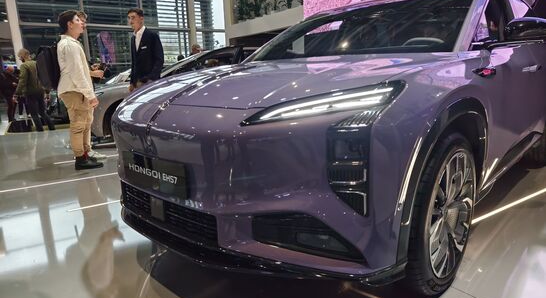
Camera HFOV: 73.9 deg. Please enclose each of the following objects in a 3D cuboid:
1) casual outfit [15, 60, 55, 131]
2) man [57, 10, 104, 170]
[{"bbox_3d":[-5.194,-1.122,7.844,0.430,1.510,0.520,6,14,36],"label":"casual outfit"},{"bbox_3d":[-2.270,-0.678,4.287,0.460,1.810,0.500,-6,12,-21],"label":"man"}]

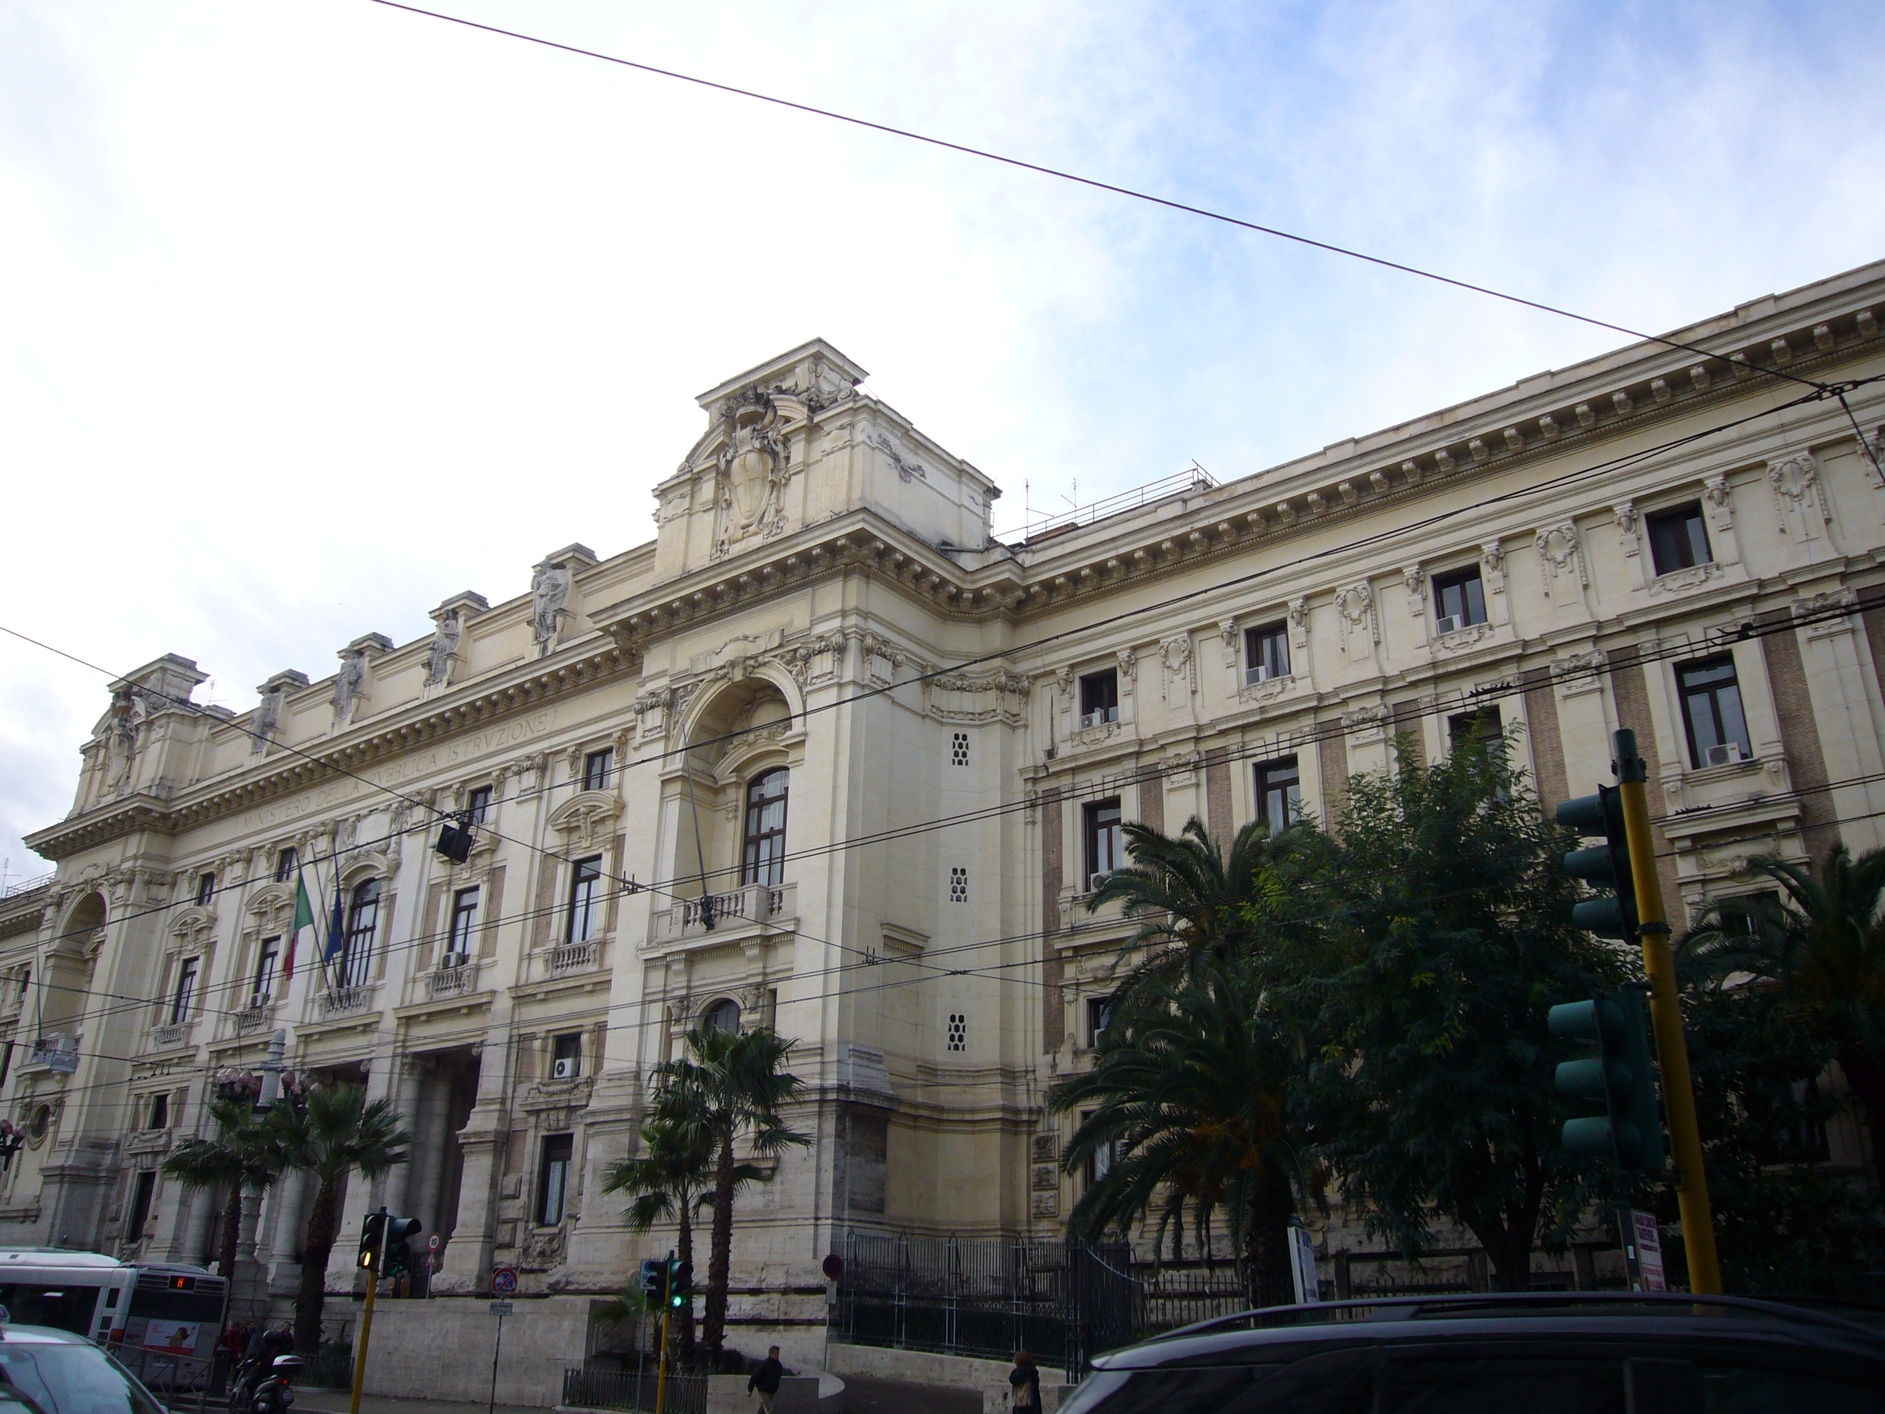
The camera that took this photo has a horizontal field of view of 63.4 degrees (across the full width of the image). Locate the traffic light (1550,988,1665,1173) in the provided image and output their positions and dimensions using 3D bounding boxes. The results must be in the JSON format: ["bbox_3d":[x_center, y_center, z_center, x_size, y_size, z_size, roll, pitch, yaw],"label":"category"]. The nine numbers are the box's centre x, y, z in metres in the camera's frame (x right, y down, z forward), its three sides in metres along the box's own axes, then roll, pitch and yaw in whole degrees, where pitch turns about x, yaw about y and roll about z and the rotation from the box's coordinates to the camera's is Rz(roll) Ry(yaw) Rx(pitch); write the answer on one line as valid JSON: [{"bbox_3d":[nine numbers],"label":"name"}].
[{"bbox_3d":[3.372,1.912,7.750,0.410,0.880,0.300,-16,-28,35],"label":"traffic light"}]

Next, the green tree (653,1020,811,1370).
[{"bbox_3d":[-5.744,13.032,40.341,4.000,9.100,4.000,1,-23,0],"label":"green tree"}]

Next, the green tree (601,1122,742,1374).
[{"bbox_3d":[-7.268,14.479,41.011,3.600,6.800,3.600,1,-23,0],"label":"green tree"}]

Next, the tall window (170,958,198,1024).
[{"bbox_3d":[-36.924,13.924,74.528,1.500,3.200,0.300,-16,-28,35],"label":"tall window"}]

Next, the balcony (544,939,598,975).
[{"bbox_3d":[-13.550,9.149,55.453,2.850,0.980,0.550,-16,-28,35],"label":"balcony"}]

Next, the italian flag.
[{"bbox_3d":[-26.302,9.034,62.505,0.500,4.600,1.250,-16,-28,35],"label":"italian flag"}]

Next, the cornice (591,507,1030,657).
[{"bbox_3d":[-5.493,-3.438,55.304,15.100,1.600,6.350,-16,-28,35],"label":"cornice"}]

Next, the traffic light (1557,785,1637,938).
[{"bbox_3d":[3.104,0.739,7.150,0.390,0.760,0.280,-14,-26,32],"label":"traffic light"}]

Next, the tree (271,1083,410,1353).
[{"bbox_3d":[-18.425,15.514,45.800,4.200,8.300,4.200,-16,-28,35],"label":"tree"}]

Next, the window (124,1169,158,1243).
[{"bbox_3d":[-37.064,23.233,70.663,1.500,3.050,0.300,-16,-28,35],"label":"window"}]

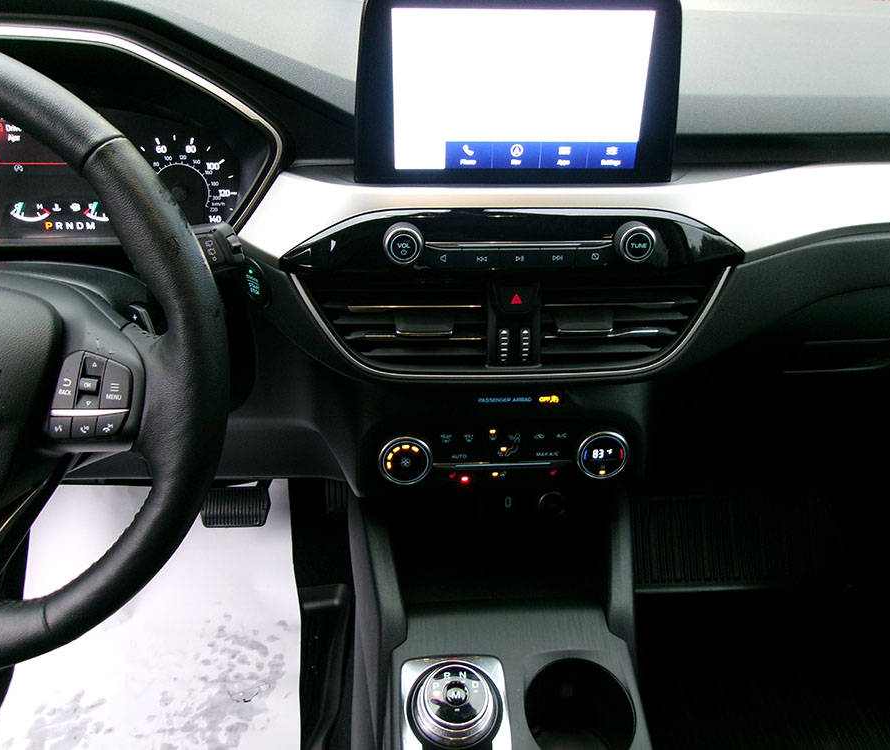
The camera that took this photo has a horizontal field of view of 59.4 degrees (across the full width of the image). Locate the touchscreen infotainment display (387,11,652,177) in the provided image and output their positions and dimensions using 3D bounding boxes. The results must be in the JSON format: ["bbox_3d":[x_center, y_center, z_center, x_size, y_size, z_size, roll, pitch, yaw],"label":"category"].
[{"bbox_3d":[0.052,-0.196,0.540,0.175,0.105,0.012,-1,30,-3],"label":"touchscreen infotainment display"}]

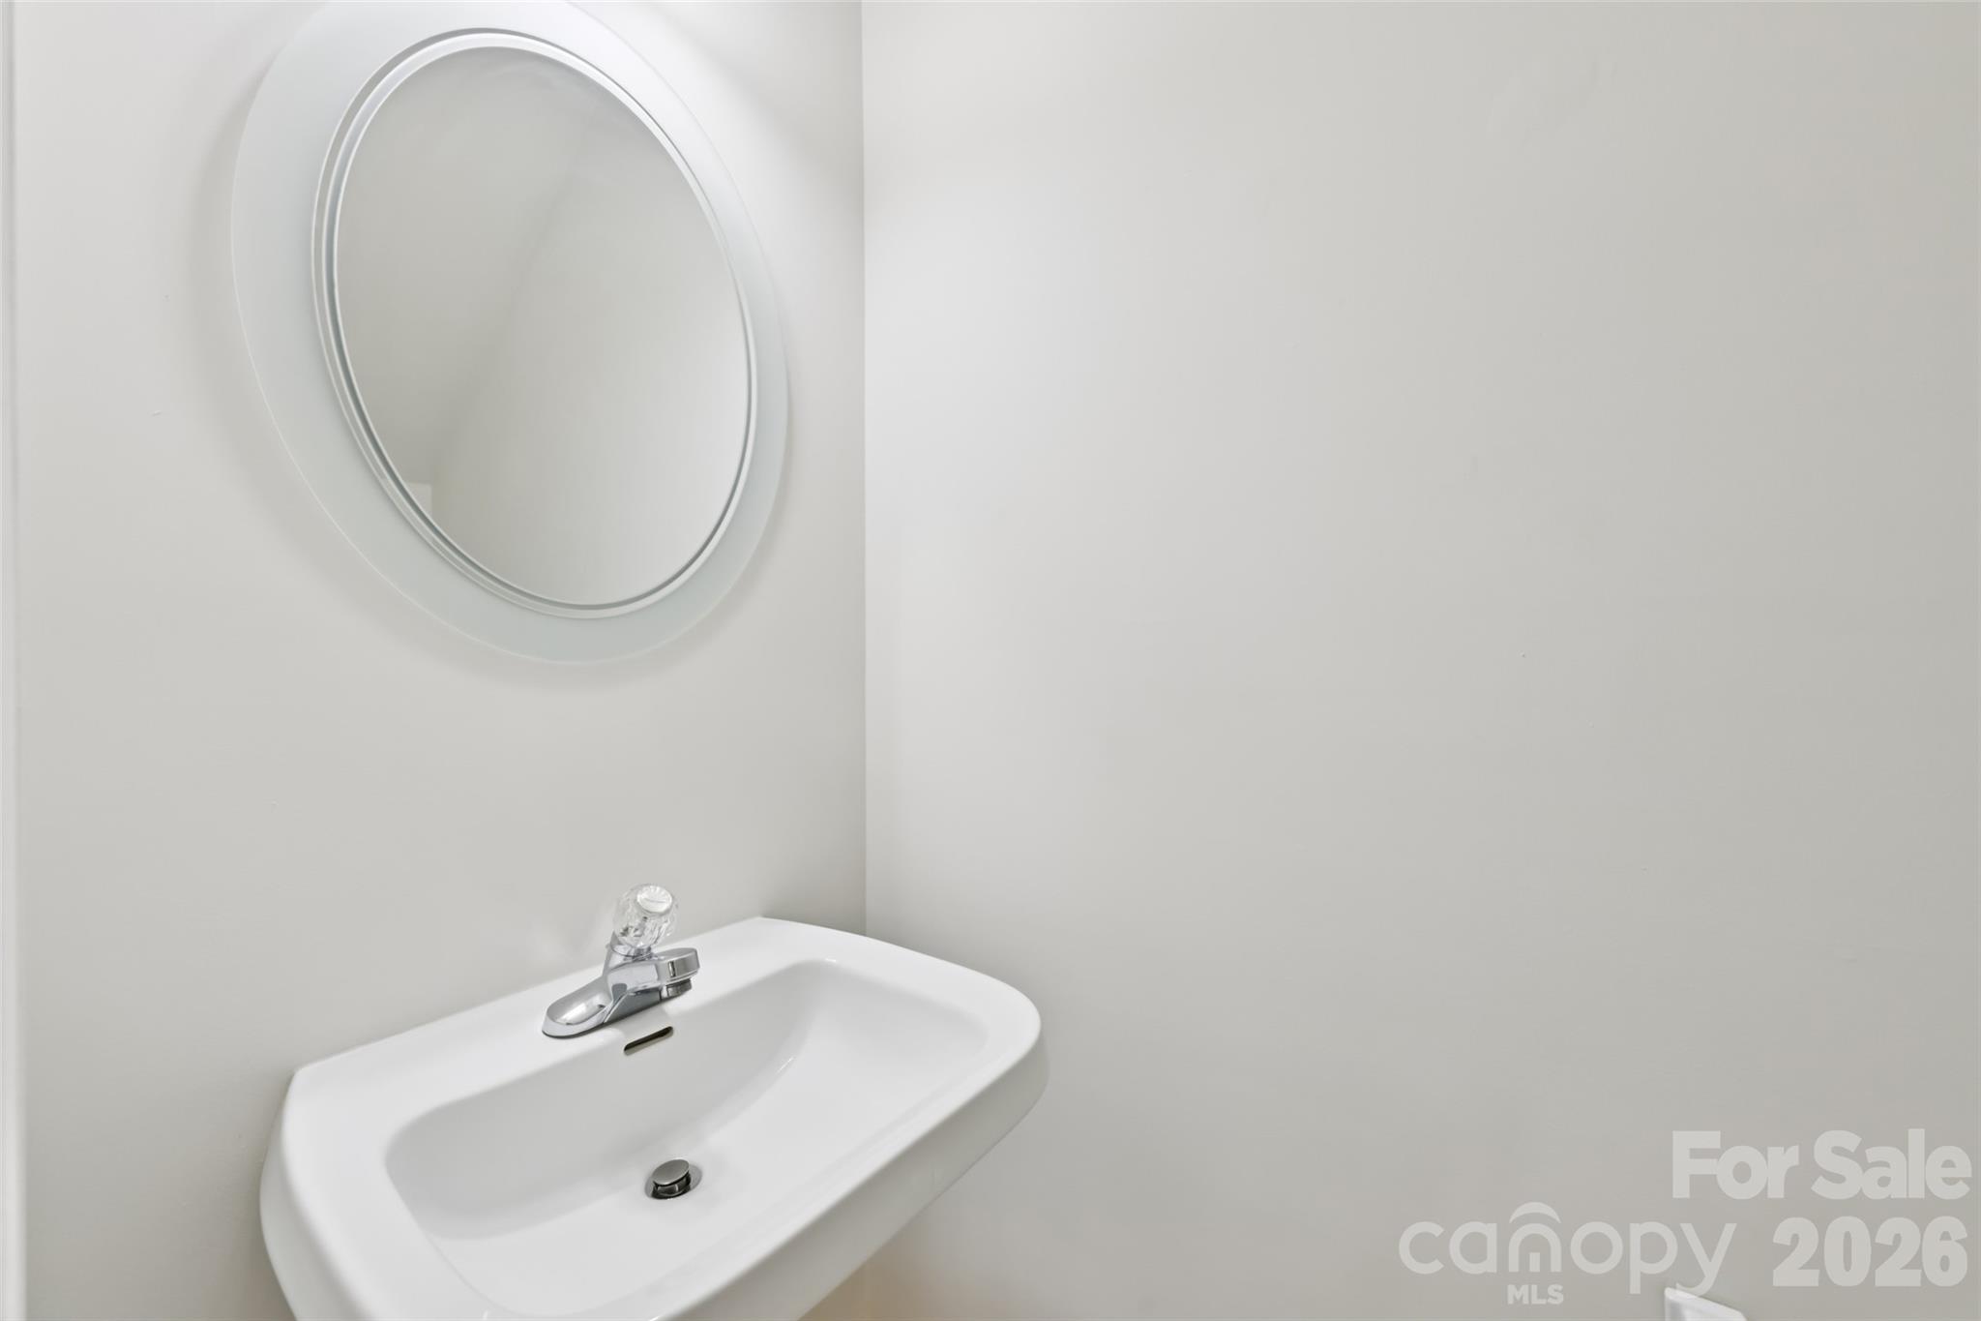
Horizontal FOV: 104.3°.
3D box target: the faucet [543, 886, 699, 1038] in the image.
[{"bbox_3d":[-0.347,0.289,0.775,0.130,0.131,0.157,0,0,37],"label":"faucet"}]

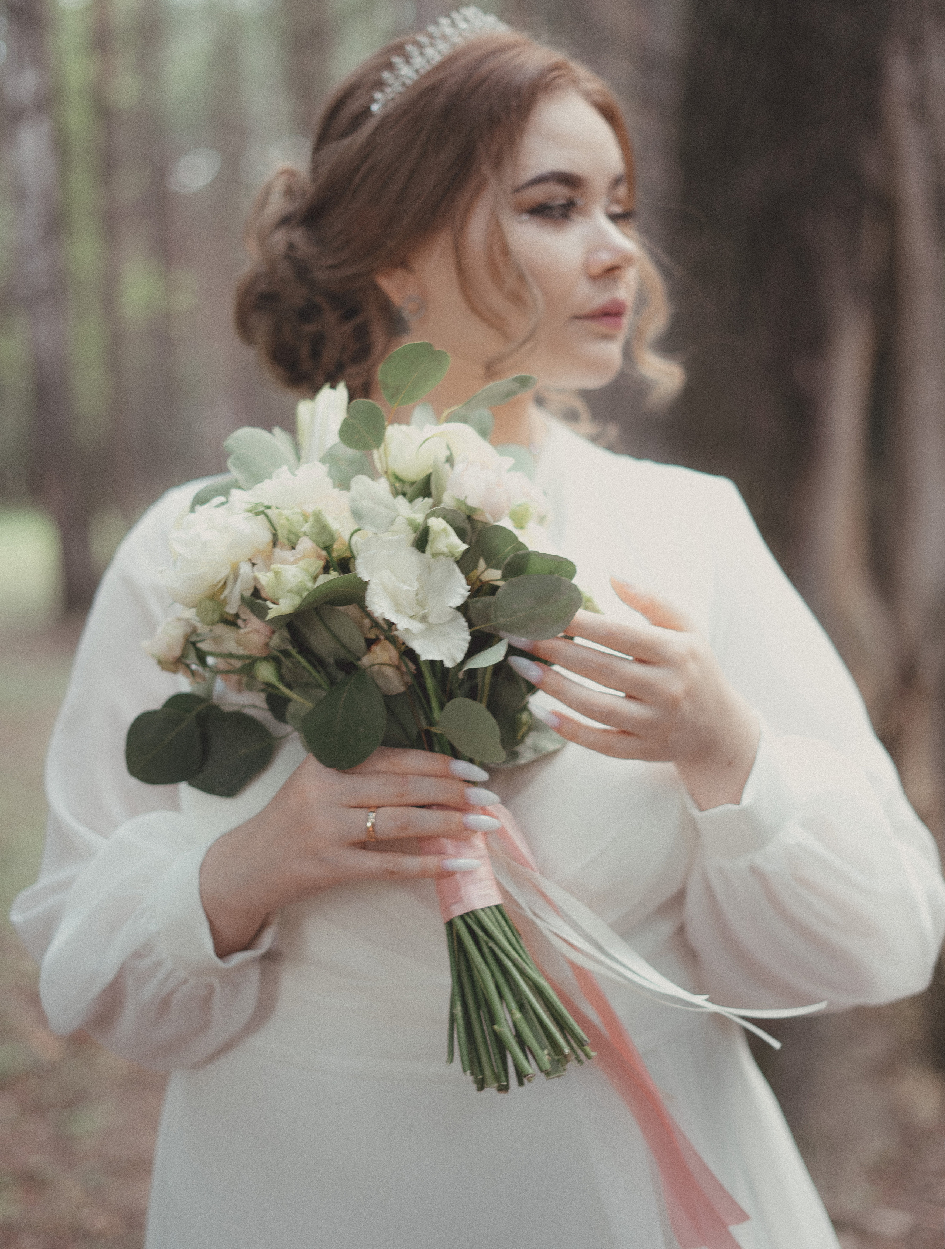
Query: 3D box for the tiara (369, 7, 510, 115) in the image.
[{"bbox_3d":[-0.010,-0.362,1.285,0.070,0.080,0.145,0,2,37],"label":"tiara"}]

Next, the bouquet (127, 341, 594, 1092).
[{"bbox_3d":[-0.051,0.065,1.130,0.275,0.420,0.240,-16,-3,3],"label":"bouquet"}]

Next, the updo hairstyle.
[{"bbox_3d":[-0.010,-0.265,1.310,0.270,0.250,0.200,2,5,37],"label":"updo hairstyle"}]

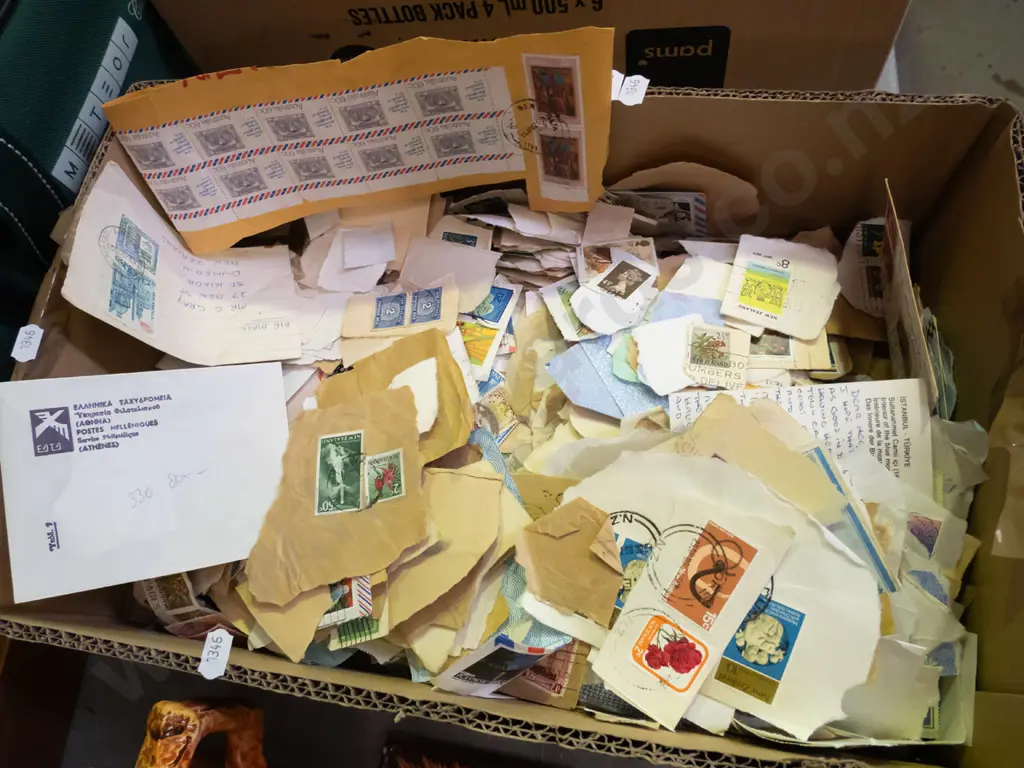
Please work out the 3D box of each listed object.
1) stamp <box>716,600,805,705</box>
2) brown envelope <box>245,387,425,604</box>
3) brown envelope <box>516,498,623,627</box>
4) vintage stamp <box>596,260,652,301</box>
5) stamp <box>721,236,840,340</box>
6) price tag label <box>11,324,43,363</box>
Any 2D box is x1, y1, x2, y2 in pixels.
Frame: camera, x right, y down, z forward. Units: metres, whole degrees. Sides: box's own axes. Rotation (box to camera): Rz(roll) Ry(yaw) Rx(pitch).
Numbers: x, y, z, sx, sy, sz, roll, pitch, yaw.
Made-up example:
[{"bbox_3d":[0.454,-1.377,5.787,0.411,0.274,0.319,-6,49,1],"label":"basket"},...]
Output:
[{"bbox_3d":[0.103,0.110,0.296,0.025,0.001,0.040,22,83,13],"label":"stamp"},{"bbox_3d":[-0.089,0.055,0.355,0.096,0.007,0.101,-13,66,7],"label":"brown envelope"},{"bbox_3d":[0.029,0.076,0.316,0.052,0.004,0.048,24,79,11],"label":"brown envelope"},{"bbox_3d":[0.059,-0.054,0.370,0.018,0.001,0.022,33,64,28],"label":"vintage stamp"},{"bbox_3d":[0.129,-0.046,0.338,0.051,0.002,0.049,16,74,14],"label":"stamp"},{"bbox_3d":[-0.223,-0.019,0.328,0.013,0.001,0.019,7,72,11],"label":"price tag label"}]

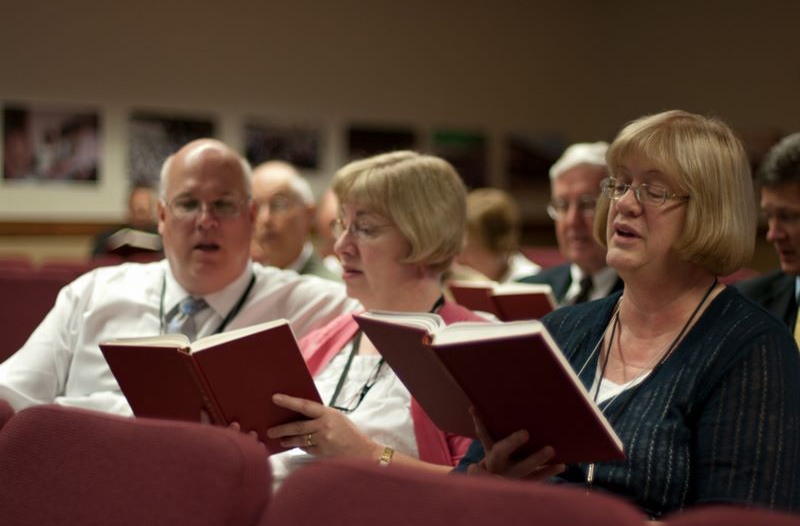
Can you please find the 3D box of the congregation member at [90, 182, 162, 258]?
[{"bbox_3d":[-1.547,0.187,9.669,0.560,1.320,0.720,1,2,9],"label":"congregation member"}]

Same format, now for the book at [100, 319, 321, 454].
[{"bbox_3d":[-0.286,0.209,2.584,0.321,0.228,0.059,-7,36,19],"label":"book"}]

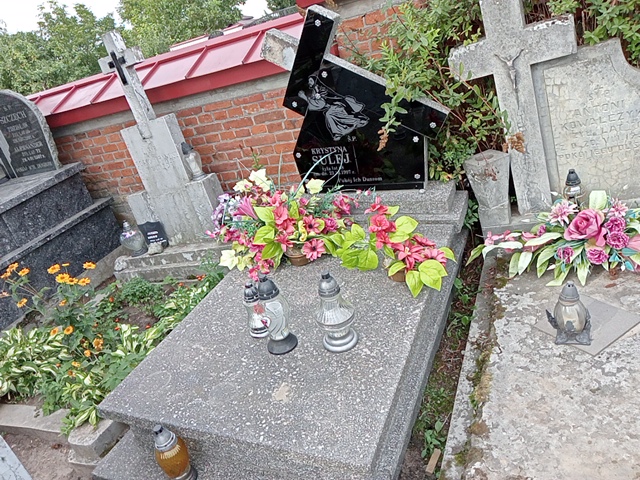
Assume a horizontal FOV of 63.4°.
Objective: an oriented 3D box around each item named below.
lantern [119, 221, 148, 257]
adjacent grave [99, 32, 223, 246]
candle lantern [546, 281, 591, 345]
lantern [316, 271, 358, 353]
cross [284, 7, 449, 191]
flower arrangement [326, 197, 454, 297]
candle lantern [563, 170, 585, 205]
[{"bbox_3d":[-1.204,-0.024,3.354,0.155,0.245,0.140,0,30,26],"label":"lantern"},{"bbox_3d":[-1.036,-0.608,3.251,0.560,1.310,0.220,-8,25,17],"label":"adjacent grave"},{"bbox_3d":[0.739,0.210,1.528,0.128,0.207,0.100,-3,29,21],"label":"candle lantern"},{"bbox_3d":[0.045,0.220,1.648,0.125,0.268,0.125,0,30,26],"label":"lantern"},{"bbox_3d":[0.198,-0.642,2.408,0.794,0.864,0.100,2,29,24],"label":"cross"},{"bbox_3d":[0.266,-0.017,1.964,0.470,0.290,0.340,0,30,26],"label":"flower arrangement"},{"bbox_3d":[1.021,-0.196,2.073,0.078,0.180,0.078,0,30,26],"label":"candle lantern"}]

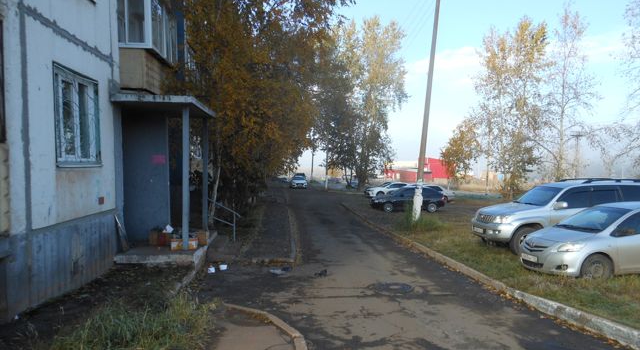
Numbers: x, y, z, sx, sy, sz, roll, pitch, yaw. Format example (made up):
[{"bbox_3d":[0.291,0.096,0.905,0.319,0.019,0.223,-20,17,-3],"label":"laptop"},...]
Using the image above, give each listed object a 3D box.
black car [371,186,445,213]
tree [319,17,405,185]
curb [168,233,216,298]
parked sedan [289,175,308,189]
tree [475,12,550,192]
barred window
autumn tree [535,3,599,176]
[{"bbox_3d":[5.100,1.420,27.000,4.450,1.470,1.720,-1,1,-10],"label":"black car"},{"bbox_3d":[4.518,-7.373,48.000,8.500,17.300,7.500,0,2,0],"label":"tree"},{"bbox_3d":[-2.420,1.660,9.150,0.220,0.300,4.700,-1,2,-5],"label":"curb"},{"bbox_3d":[-2.329,0.852,52.500,1.750,1.450,4.300,0,2,-1],"label":"parked sedan"},{"bbox_3d":[15.744,-5.550,38.000,6.000,14.500,5.500,0,2,0],"label":"tree"},{"bbox_3d":[-3.768,-0.872,7.200,0.120,1.460,1.520,-1,2,-5],"label":"barred window"},{"bbox_3d":[21.419,-6.447,40.000,5.300,16.000,5.000,0,2,0],"label":"autumn tree"}]

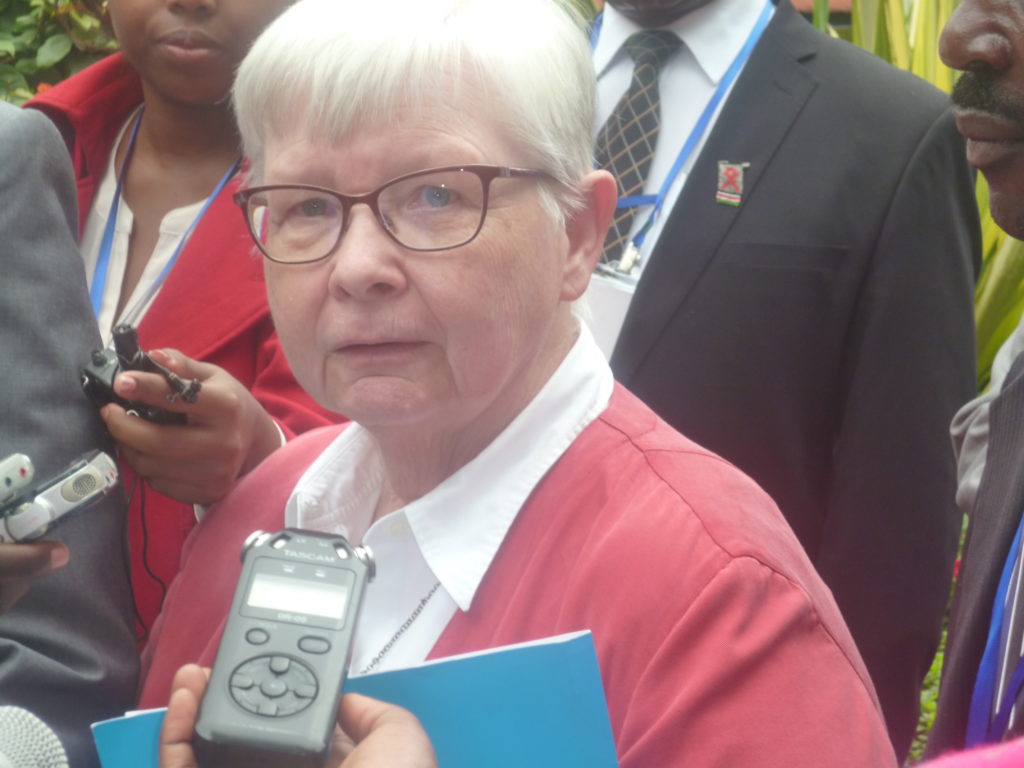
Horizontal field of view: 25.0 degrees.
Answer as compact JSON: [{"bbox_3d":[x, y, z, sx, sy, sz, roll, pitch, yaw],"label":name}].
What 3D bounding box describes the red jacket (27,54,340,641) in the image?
[{"bbox_3d":[-0.250,0.060,1.770,0.480,0.660,0.330,5,3,11],"label":"red jacket"}]

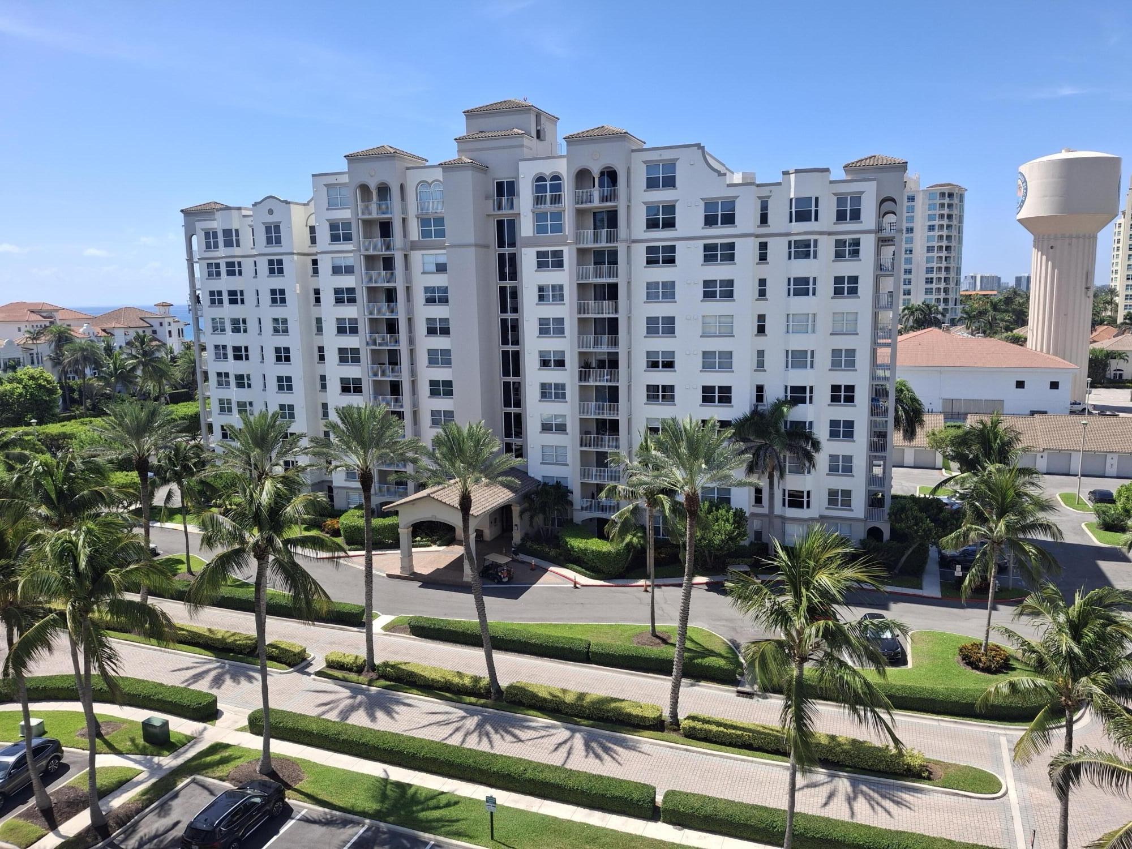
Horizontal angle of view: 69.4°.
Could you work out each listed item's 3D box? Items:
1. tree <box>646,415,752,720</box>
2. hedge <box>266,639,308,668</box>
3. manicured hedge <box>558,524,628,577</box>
[{"bbox_3d":[6.438,7.600,41.019,6.200,16.140,6.200,-1,9,0],"label":"tree"},{"bbox_3d":[-16.710,13.568,48.780,2.307,0.850,1.100,3,10,27],"label":"hedge"},{"bbox_3d":[2.199,10.784,69.387,3.600,2.100,6.600,-9,12,-41],"label":"manicured hedge"}]

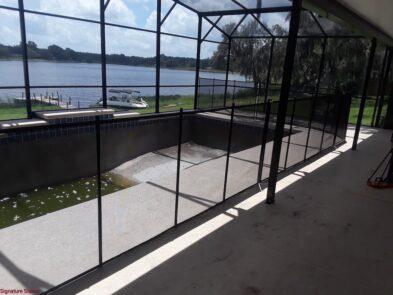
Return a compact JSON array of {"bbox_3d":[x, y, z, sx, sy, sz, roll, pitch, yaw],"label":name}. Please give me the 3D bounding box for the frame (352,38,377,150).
[{"bbox_3d":[3.615,-1.093,6.841,0.074,2.390,0.074,14,18,37],"label":"frame"}]

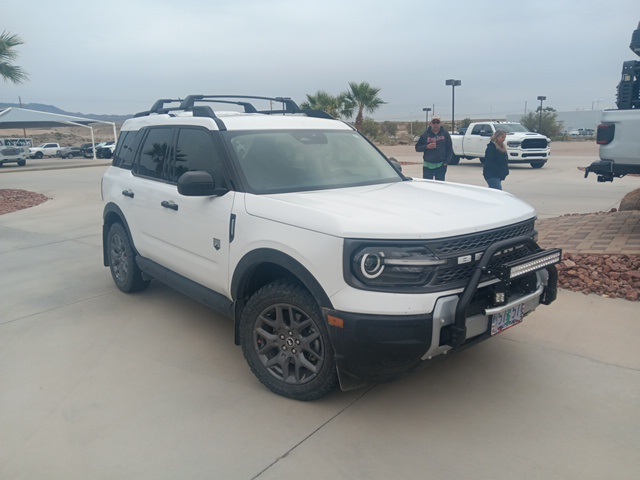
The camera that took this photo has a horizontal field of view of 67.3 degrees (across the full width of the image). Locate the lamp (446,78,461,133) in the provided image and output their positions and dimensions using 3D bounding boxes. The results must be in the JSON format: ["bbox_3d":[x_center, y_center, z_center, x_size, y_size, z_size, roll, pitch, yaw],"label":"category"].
[{"bbox_3d":[12.900,-12.059,46.835,1.500,6.800,0.700,-1,12,0],"label":"lamp"}]

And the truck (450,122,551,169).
[{"bbox_3d":[8.302,-4.527,22.956,2.100,2.020,6.200,-4,12,-13],"label":"truck"}]

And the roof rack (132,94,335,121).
[{"bbox_3d":[-0.842,-1.177,4.454,1.200,0.250,1.780,-11,15,-39],"label":"roof rack"}]

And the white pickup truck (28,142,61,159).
[{"bbox_3d":[-35.574,-11.688,62.910,2.050,1.950,5.800,4,13,24],"label":"white pickup truck"}]

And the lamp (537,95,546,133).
[{"bbox_3d":[31.435,-16.954,68.637,1.250,6.800,0.750,-6,13,-21],"label":"lamp"}]

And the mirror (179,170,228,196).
[{"bbox_3d":[-0.753,-0.371,3.046,0.250,0.180,0.150,-11,15,-39],"label":"mirror"}]

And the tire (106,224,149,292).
[{"bbox_3d":[-1.843,0.150,4.703,0.235,0.720,0.720,-11,15,-39],"label":"tire"}]

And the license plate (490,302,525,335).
[{"bbox_3d":[1.011,0.401,2.571,0.310,0.160,0.020,-11,15,-39],"label":"license plate"}]

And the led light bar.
[{"bbox_3d":[1.065,0.113,2.439,0.540,0.075,0.085,-11,15,-39],"label":"led light bar"}]

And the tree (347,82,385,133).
[{"bbox_3d":[3.697,-10.295,40.902,3.500,6.100,3.500,-1,12,0],"label":"tree"}]

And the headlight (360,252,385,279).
[{"bbox_3d":[0.241,0.115,2.183,0.130,0.130,0.080,-8,14,-31],"label":"headlight"}]

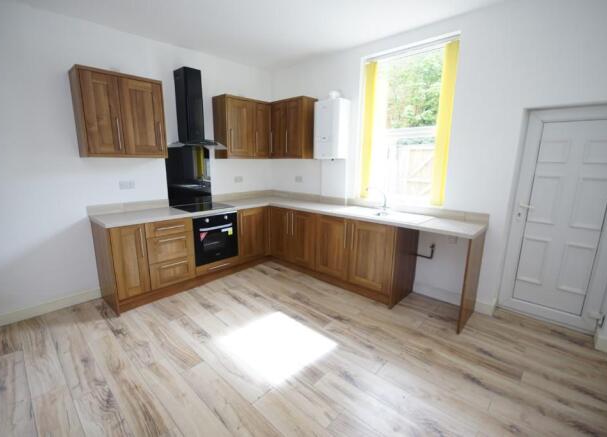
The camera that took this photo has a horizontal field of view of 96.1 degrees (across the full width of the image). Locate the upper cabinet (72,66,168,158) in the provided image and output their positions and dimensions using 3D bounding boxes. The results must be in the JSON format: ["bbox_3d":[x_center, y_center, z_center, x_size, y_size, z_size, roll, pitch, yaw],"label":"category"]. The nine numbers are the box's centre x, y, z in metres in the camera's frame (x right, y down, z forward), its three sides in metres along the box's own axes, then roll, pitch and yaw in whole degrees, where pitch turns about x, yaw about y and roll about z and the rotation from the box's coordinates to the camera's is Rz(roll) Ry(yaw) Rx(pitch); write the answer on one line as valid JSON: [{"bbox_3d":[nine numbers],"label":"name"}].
[{"bbox_3d":[-1.866,-1.038,2.827,0.314,0.795,0.723,11,15,41],"label":"upper cabinet"}]

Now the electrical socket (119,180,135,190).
[{"bbox_3d":[-1.977,-0.368,3.071,0.012,0.086,0.147,11,15,41],"label":"electrical socket"}]

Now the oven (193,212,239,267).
[{"bbox_3d":[-1.243,0.211,3.537,0.550,0.592,0.595,11,15,41],"label":"oven"}]

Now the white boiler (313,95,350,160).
[{"bbox_3d":[0.368,-1.133,3.538,0.365,0.715,0.250,11,15,41],"label":"white boiler"}]

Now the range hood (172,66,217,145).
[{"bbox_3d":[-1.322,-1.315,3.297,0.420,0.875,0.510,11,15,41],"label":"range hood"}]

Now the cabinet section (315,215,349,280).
[{"bbox_3d":[0.532,0.302,3.459,0.496,0.721,0.560,10,15,42],"label":"cabinet section"}]

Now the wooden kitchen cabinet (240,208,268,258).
[{"bbox_3d":[-0.882,0.179,3.966,0.575,0.722,0.532,11,15,41],"label":"wooden kitchen cabinet"}]

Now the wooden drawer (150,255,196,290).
[{"bbox_3d":[-1.599,0.558,3.184,0.495,0.277,0.495,11,15,41],"label":"wooden drawer"}]

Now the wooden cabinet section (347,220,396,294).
[{"bbox_3d":[0.901,0.371,3.126,0.507,0.721,0.560,10,15,42],"label":"wooden cabinet section"}]

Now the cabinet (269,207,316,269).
[{"bbox_3d":[0.018,0.201,3.885,0.882,0.722,0.575,11,15,41],"label":"cabinet"}]

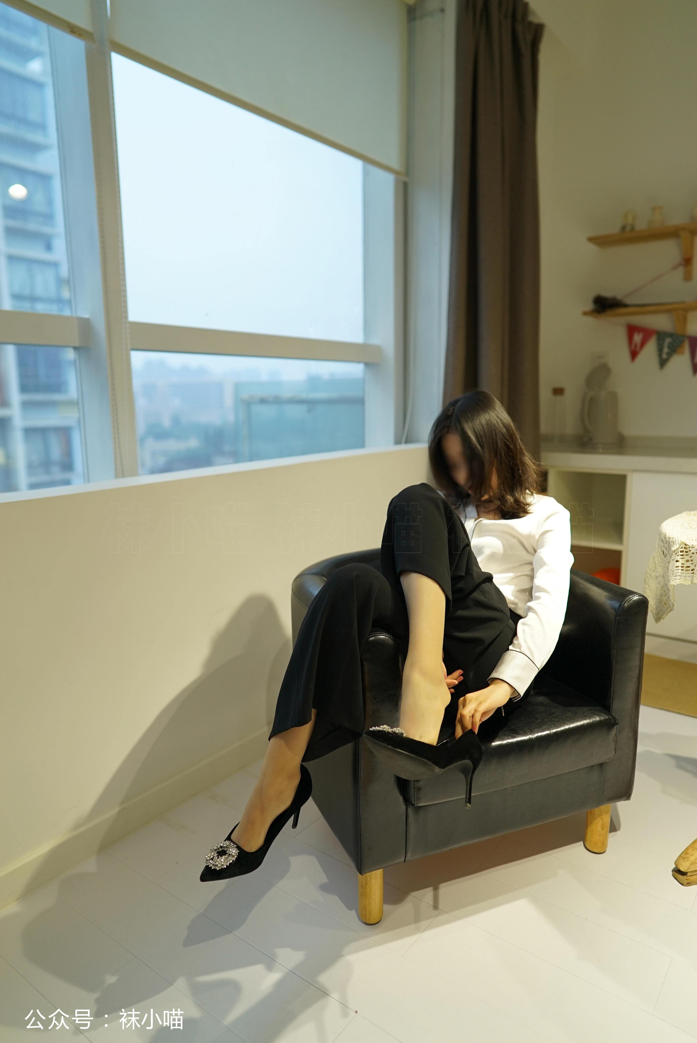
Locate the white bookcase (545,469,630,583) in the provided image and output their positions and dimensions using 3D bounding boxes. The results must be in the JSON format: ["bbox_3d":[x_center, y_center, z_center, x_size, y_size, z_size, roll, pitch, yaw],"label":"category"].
[{"bbox_3d":[1.145,0.096,3.114,0.345,0.696,0.509,7,13,37],"label":"white bookcase"}]

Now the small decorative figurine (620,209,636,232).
[{"bbox_3d":[1.203,-1.291,2.995,0.063,0.102,0.055,7,12,37],"label":"small decorative figurine"}]

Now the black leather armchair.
[{"bbox_3d":[0.213,0.426,1.704,0.665,0.630,0.655,-5,11,-21],"label":"black leather armchair"}]

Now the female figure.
[{"bbox_3d":[0.130,0.193,1.477,0.520,0.940,0.870,8,13,41],"label":"female figure"}]

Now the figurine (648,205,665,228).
[{"bbox_3d":[1.293,-1.278,2.925,0.068,0.103,0.066,7,12,37],"label":"figurine"}]

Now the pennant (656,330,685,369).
[{"bbox_3d":[1.334,-0.716,2.934,0.120,0.150,0.010,23,22,33],"label":"pennant"}]

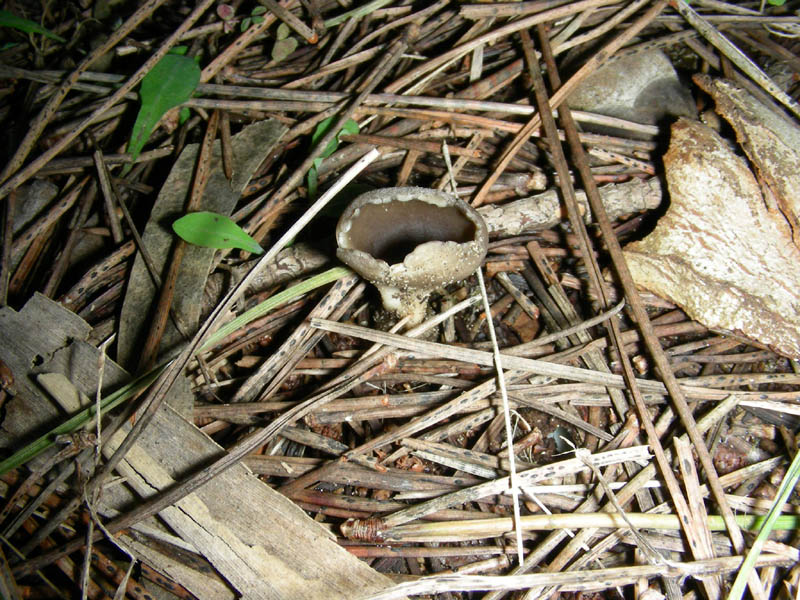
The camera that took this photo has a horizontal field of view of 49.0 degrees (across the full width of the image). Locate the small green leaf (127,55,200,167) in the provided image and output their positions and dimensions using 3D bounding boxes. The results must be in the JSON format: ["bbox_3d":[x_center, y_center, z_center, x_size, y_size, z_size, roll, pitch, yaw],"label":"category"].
[{"bbox_3d":[-0.068,-0.053,0.242,0.014,0.006,0.040,19,66,2],"label":"small green leaf"}]

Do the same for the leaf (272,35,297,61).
[{"bbox_3d":[-0.036,-0.078,0.272,0.006,0.002,0.011,32,70,9],"label":"leaf"}]

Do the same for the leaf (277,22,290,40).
[{"bbox_3d":[-0.037,-0.085,0.277,0.004,0.001,0.007,21,68,6],"label":"leaf"}]

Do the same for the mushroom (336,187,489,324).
[{"bbox_3d":[0.003,-0.007,0.197,0.033,0.027,0.029,0,48,0],"label":"mushroom"}]

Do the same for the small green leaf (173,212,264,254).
[{"bbox_3d":[-0.042,-0.016,0.209,0.023,0.004,0.008,17,67,1],"label":"small green leaf"}]

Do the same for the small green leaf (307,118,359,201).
[{"bbox_3d":[-0.020,-0.039,0.234,0.011,0.005,0.025,21,69,7],"label":"small green leaf"}]

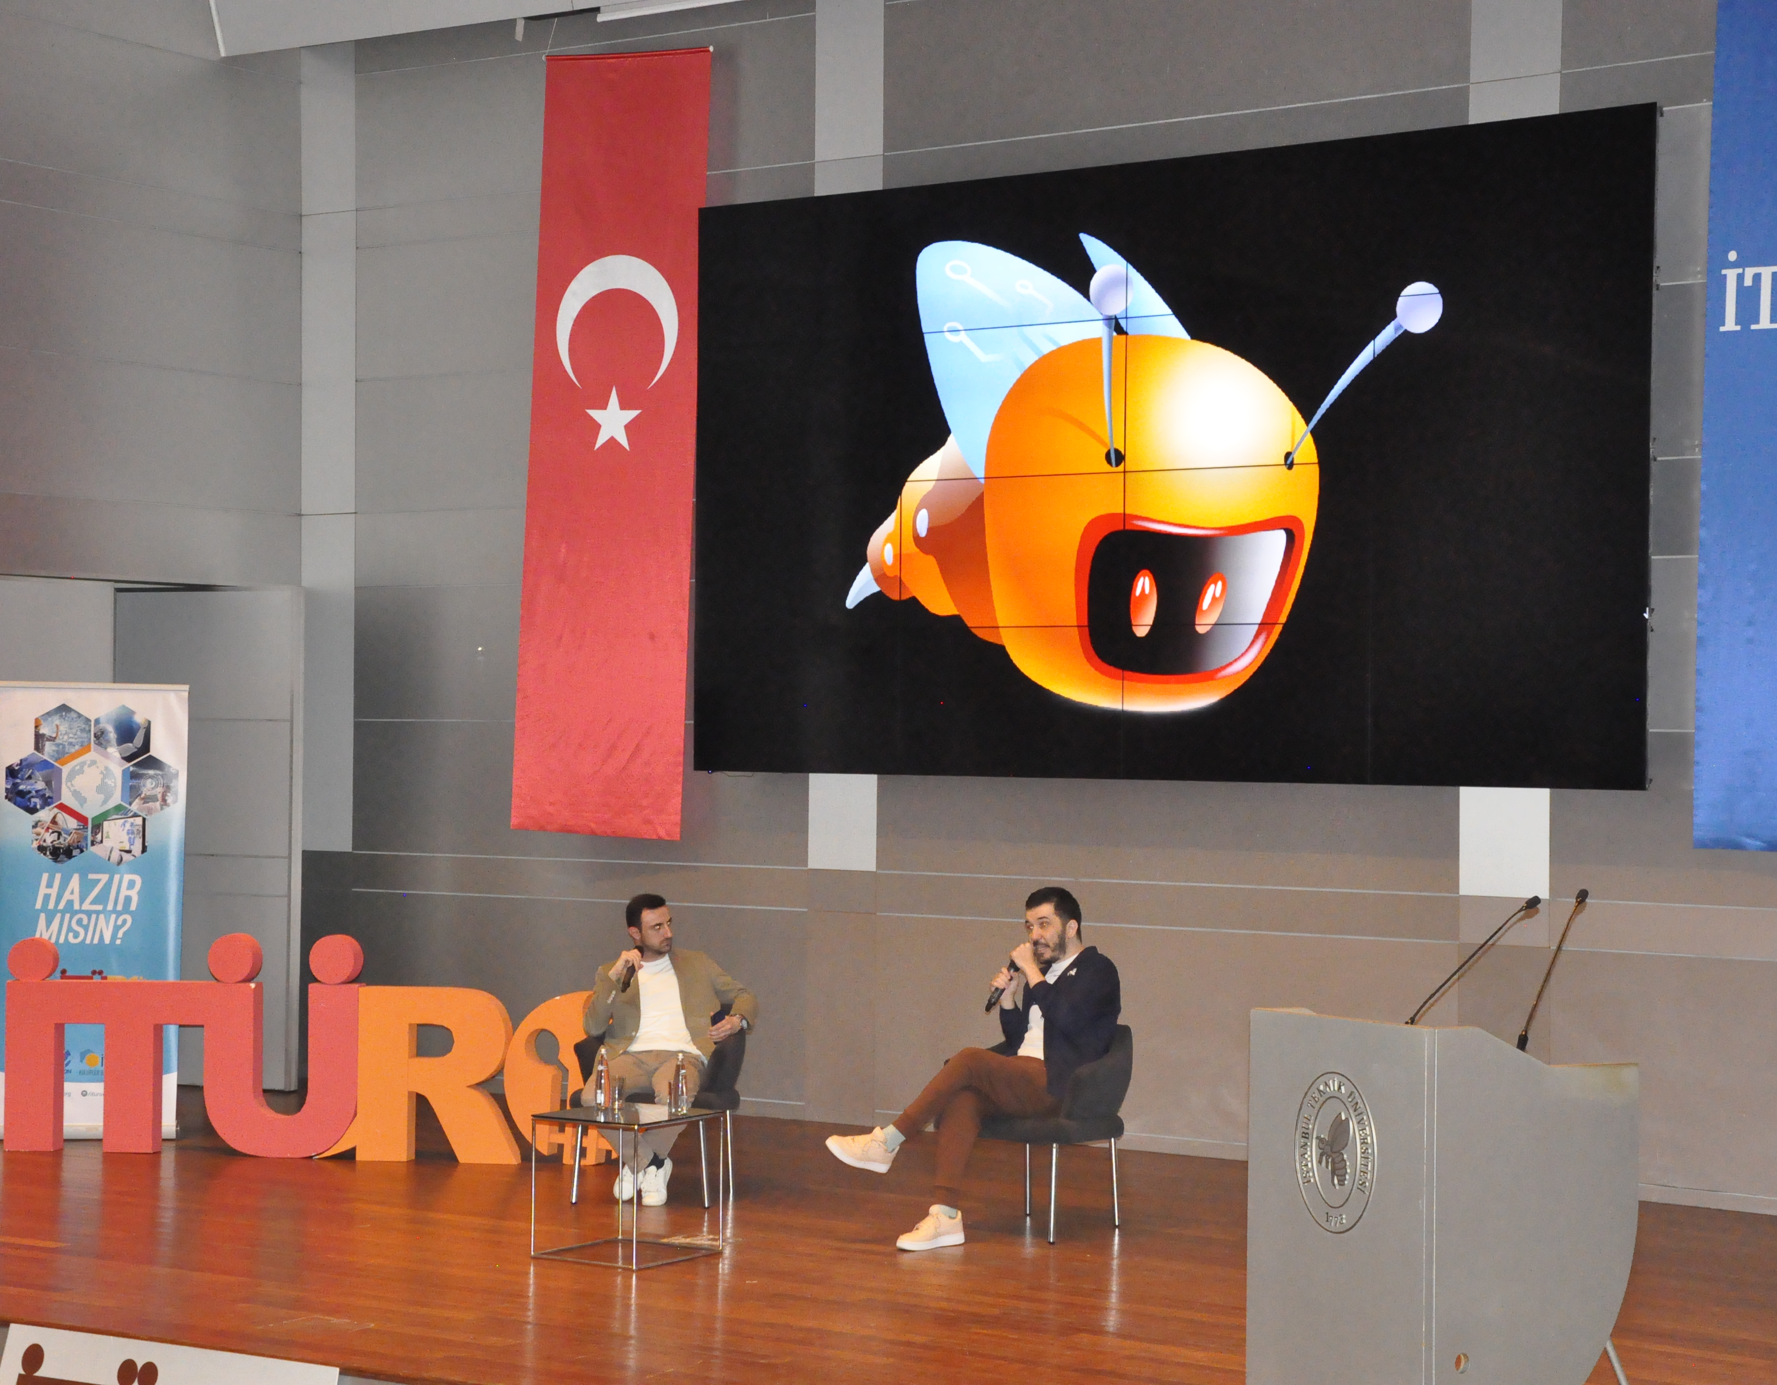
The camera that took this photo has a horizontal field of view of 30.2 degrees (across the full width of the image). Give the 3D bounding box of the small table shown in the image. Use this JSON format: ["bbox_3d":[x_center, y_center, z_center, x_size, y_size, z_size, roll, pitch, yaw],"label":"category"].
[{"bbox_3d":[-0.928,1.750,11.810,0.490,0.495,0.490,0,-1,35],"label":"small table"}]

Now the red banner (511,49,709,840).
[{"bbox_3d":[-1.385,-1.230,16.520,1.060,3.920,0.060,2,0,33],"label":"red banner"}]

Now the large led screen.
[{"bbox_3d":[1.083,-0.979,14.750,4.860,2.740,0.120,0,-1,35],"label":"large led screen"}]

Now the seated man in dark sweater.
[{"bbox_3d":[0.316,1.365,12.200,1.080,1.300,0.640,1,-1,-38],"label":"seated man in dark sweater"}]

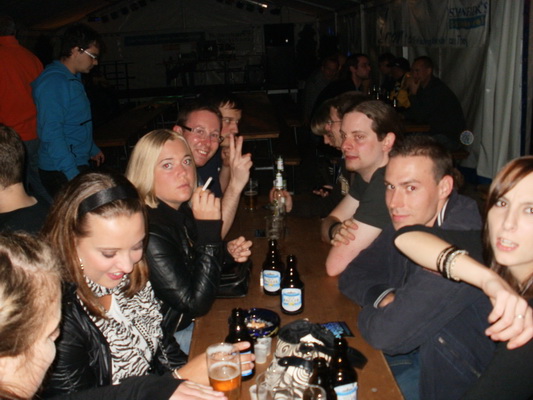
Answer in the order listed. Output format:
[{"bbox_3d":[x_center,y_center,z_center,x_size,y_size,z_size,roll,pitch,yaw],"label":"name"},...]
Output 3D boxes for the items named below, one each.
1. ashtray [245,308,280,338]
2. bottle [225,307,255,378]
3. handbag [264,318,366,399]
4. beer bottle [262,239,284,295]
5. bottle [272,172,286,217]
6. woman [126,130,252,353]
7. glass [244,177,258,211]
[{"bbox_3d":[-0.034,0.352,1.567,0.143,0.040,0.143,-2,15,0],"label":"ashtray"},{"bbox_3d":[-0.065,0.345,1.343,0.069,0.171,0.069,-2,15,0],"label":"bottle"},{"bbox_3d":[0.116,0.364,1.341,0.240,0.125,0.190,0,15,5],"label":"handbag"},{"bbox_3d":[0.025,0.217,1.812,0.069,0.171,0.069,-2,15,0],"label":"beer bottle"},{"bbox_3d":[0.062,-0.018,2.574,0.062,0.225,0.062,-2,15,0],"label":"bottle"},{"bbox_3d":[-0.257,0.428,1.790,0.620,1.300,0.500,1,15,10],"label":"woman"},{"bbox_3d":[-0.074,-0.027,2.757,0.069,0.156,0.069,-2,15,0],"label":"glass"}]

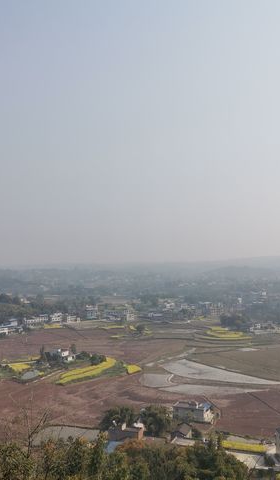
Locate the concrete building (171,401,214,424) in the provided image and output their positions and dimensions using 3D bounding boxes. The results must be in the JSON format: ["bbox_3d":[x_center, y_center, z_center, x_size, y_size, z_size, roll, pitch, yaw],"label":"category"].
[{"bbox_3d":[24.190,78.840,220.810,15.400,6.200,9.000,-1,-3,22],"label":"concrete building"}]

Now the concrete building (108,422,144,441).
[{"bbox_3d":[-5.500,77.330,195.890,13.200,5.000,7.500,-1,-3,14],"label":"concrete building"}]

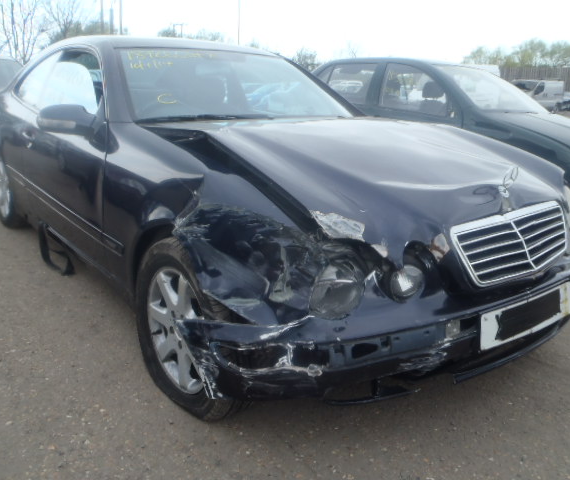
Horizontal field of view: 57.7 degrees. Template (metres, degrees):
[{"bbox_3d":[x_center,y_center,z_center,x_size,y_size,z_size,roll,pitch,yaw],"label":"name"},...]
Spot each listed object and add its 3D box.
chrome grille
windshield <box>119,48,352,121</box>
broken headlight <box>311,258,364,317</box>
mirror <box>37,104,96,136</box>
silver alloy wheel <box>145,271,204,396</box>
[{"bbox_3d":[0.728,0.015,1.616,0.610,0.205,0.125,-12,12,-37],"label":"chrome grille"},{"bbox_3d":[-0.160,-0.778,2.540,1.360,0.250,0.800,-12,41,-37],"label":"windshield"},{"bbox_3d":[0.148,0.136,1.453,0.195,0.190,0.140,-8,15,-28],"label":"broken headlight"},{"bbox_3d":[-0.875,-0.478,2.071,0.230,0.130,0.150,-12,22,-37],"label":"mirror"},{"bbox_3d":[-0.301,0.289,1.786,0.170,0.440,0.440,-12,22,-37],"label":"silver alloy wheel"}]

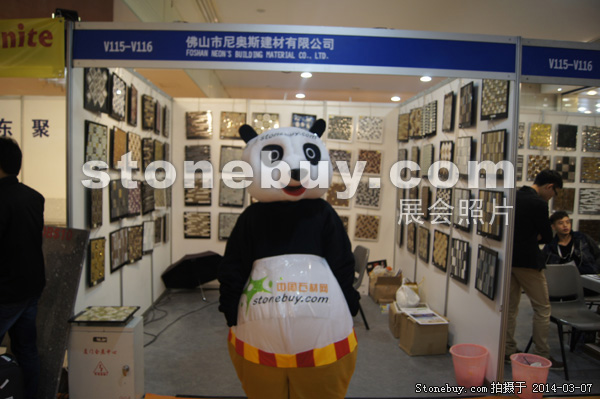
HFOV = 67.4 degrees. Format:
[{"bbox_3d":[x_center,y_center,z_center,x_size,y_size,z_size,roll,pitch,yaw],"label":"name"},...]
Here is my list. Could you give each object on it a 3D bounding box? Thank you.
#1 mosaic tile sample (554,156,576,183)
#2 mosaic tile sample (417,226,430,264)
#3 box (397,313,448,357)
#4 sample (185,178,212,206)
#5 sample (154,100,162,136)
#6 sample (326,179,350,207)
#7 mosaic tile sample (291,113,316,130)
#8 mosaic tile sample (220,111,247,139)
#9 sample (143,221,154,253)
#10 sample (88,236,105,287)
[{"bbox_3d":[3.679,-0.421,6.244,0.320,0.358,0.025,1,3,-3],"label":"mosaic tile sample"},{"bbox_3d":[1.355,0.482,4.871,0.025,0.357,0.338,1,3,-3],"label":"mosaic tile sample"},{"bbox_3d":[1.119,1.207,4.063,0.335,0.300,0.285,1,3,-10],"label":"box"},{"bbox_3d":[-1.331,-0.088,5.900,0.335,0.345,0.030,1,3,-3],"label":"sample"},{"bbox_3d":[-1.597,-0.909,5.050,0.022,0.357,0.337,1,3,-11],"label":"sample"},{"bbox_3d":[0.505,-0.063,5.965,0.315,0.352,0.028,1,3,-4],"label":"sample"},{"bbox_3d":[0.059,-0.950,6.018,0.330,0.358,0.025,1,3,-3],"label":"mosaic tile sample"},{"bbox_3d":[-0.858,-0.952,5.841,0.330,0.351,0.030,1,3,-3],"label":"mosaic tile sample"},{"bbox_3d":[-1.587,0.407,4.707,0.025,0.345,0.335,1,3,3],"label":"sample"},{"bbox_3d":[-1.550,0.470,3.432,0.022,0.347,0.330,1,3,-6],"label":"sample"}]

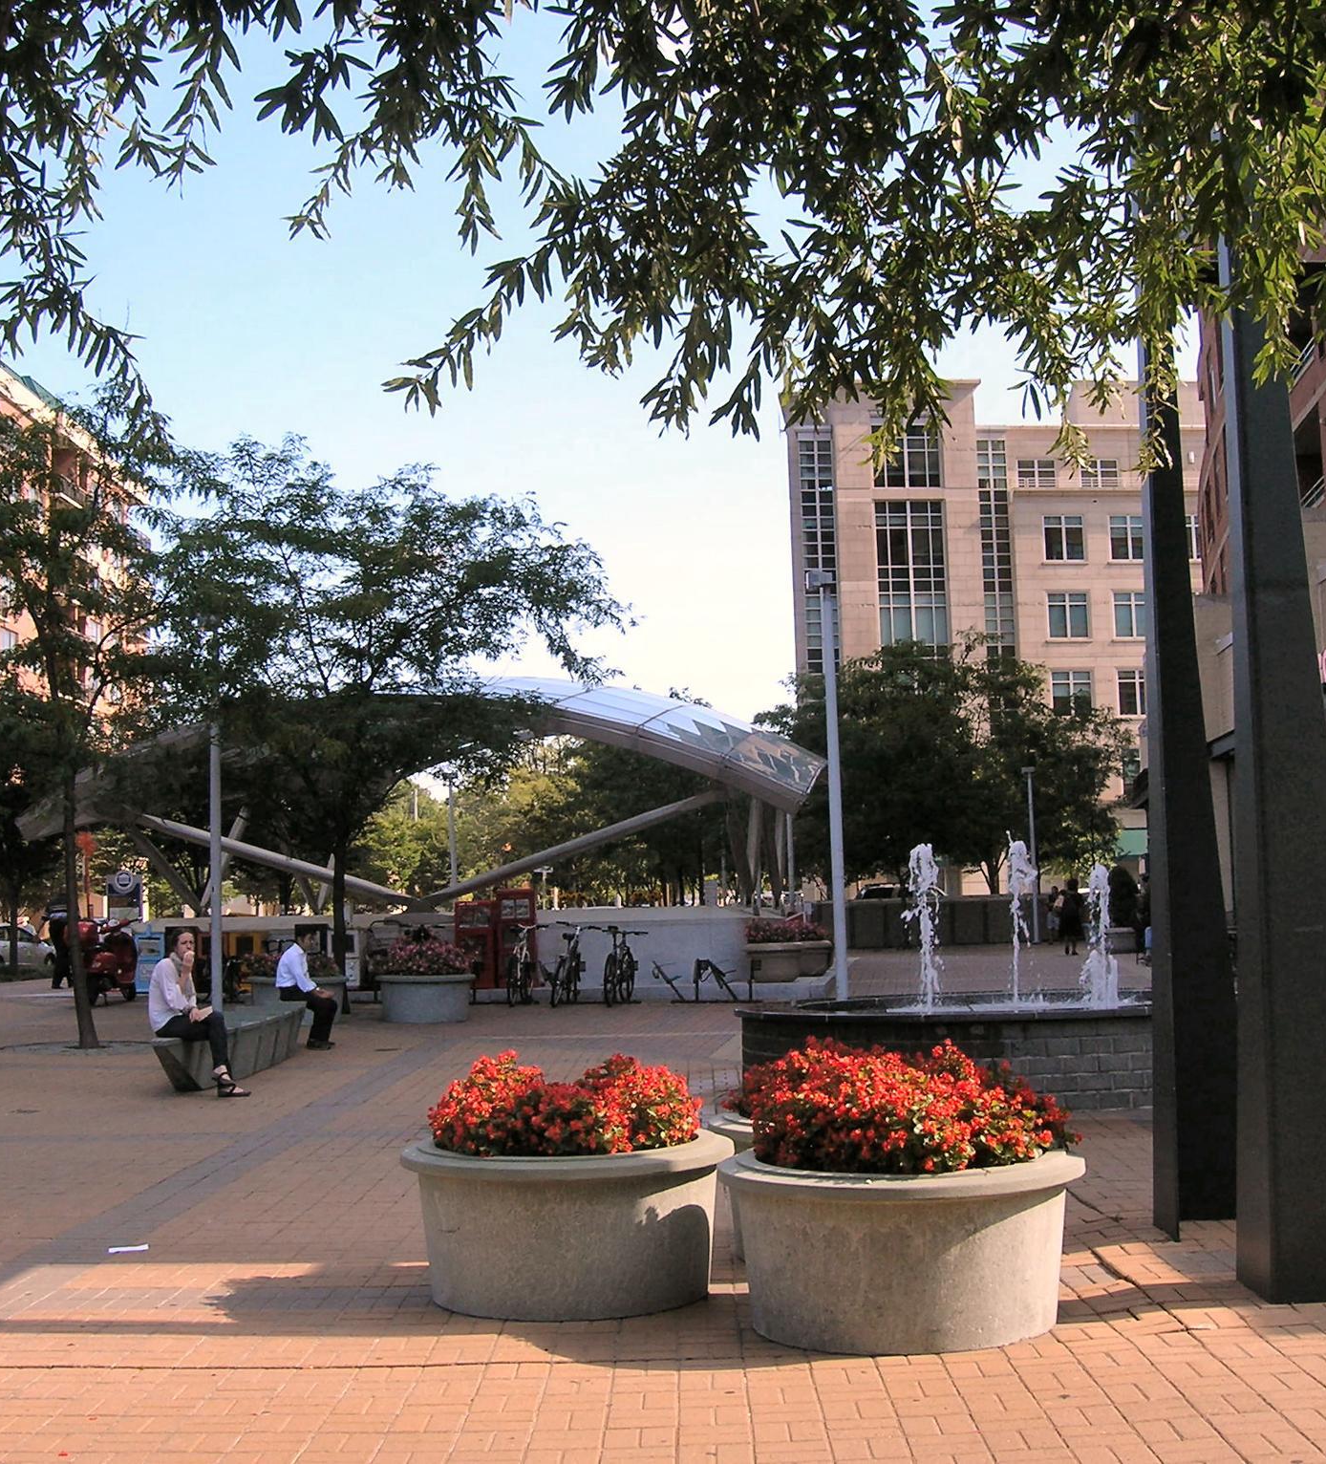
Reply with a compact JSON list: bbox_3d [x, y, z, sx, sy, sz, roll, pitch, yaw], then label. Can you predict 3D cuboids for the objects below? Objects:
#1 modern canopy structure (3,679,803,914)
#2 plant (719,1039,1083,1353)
[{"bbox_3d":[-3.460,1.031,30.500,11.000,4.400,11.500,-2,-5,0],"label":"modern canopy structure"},{"bbox_3d":[0.791,1.517,6.461,1.224,0.913,1.224,-2,-5,0],"label":"plant"}]

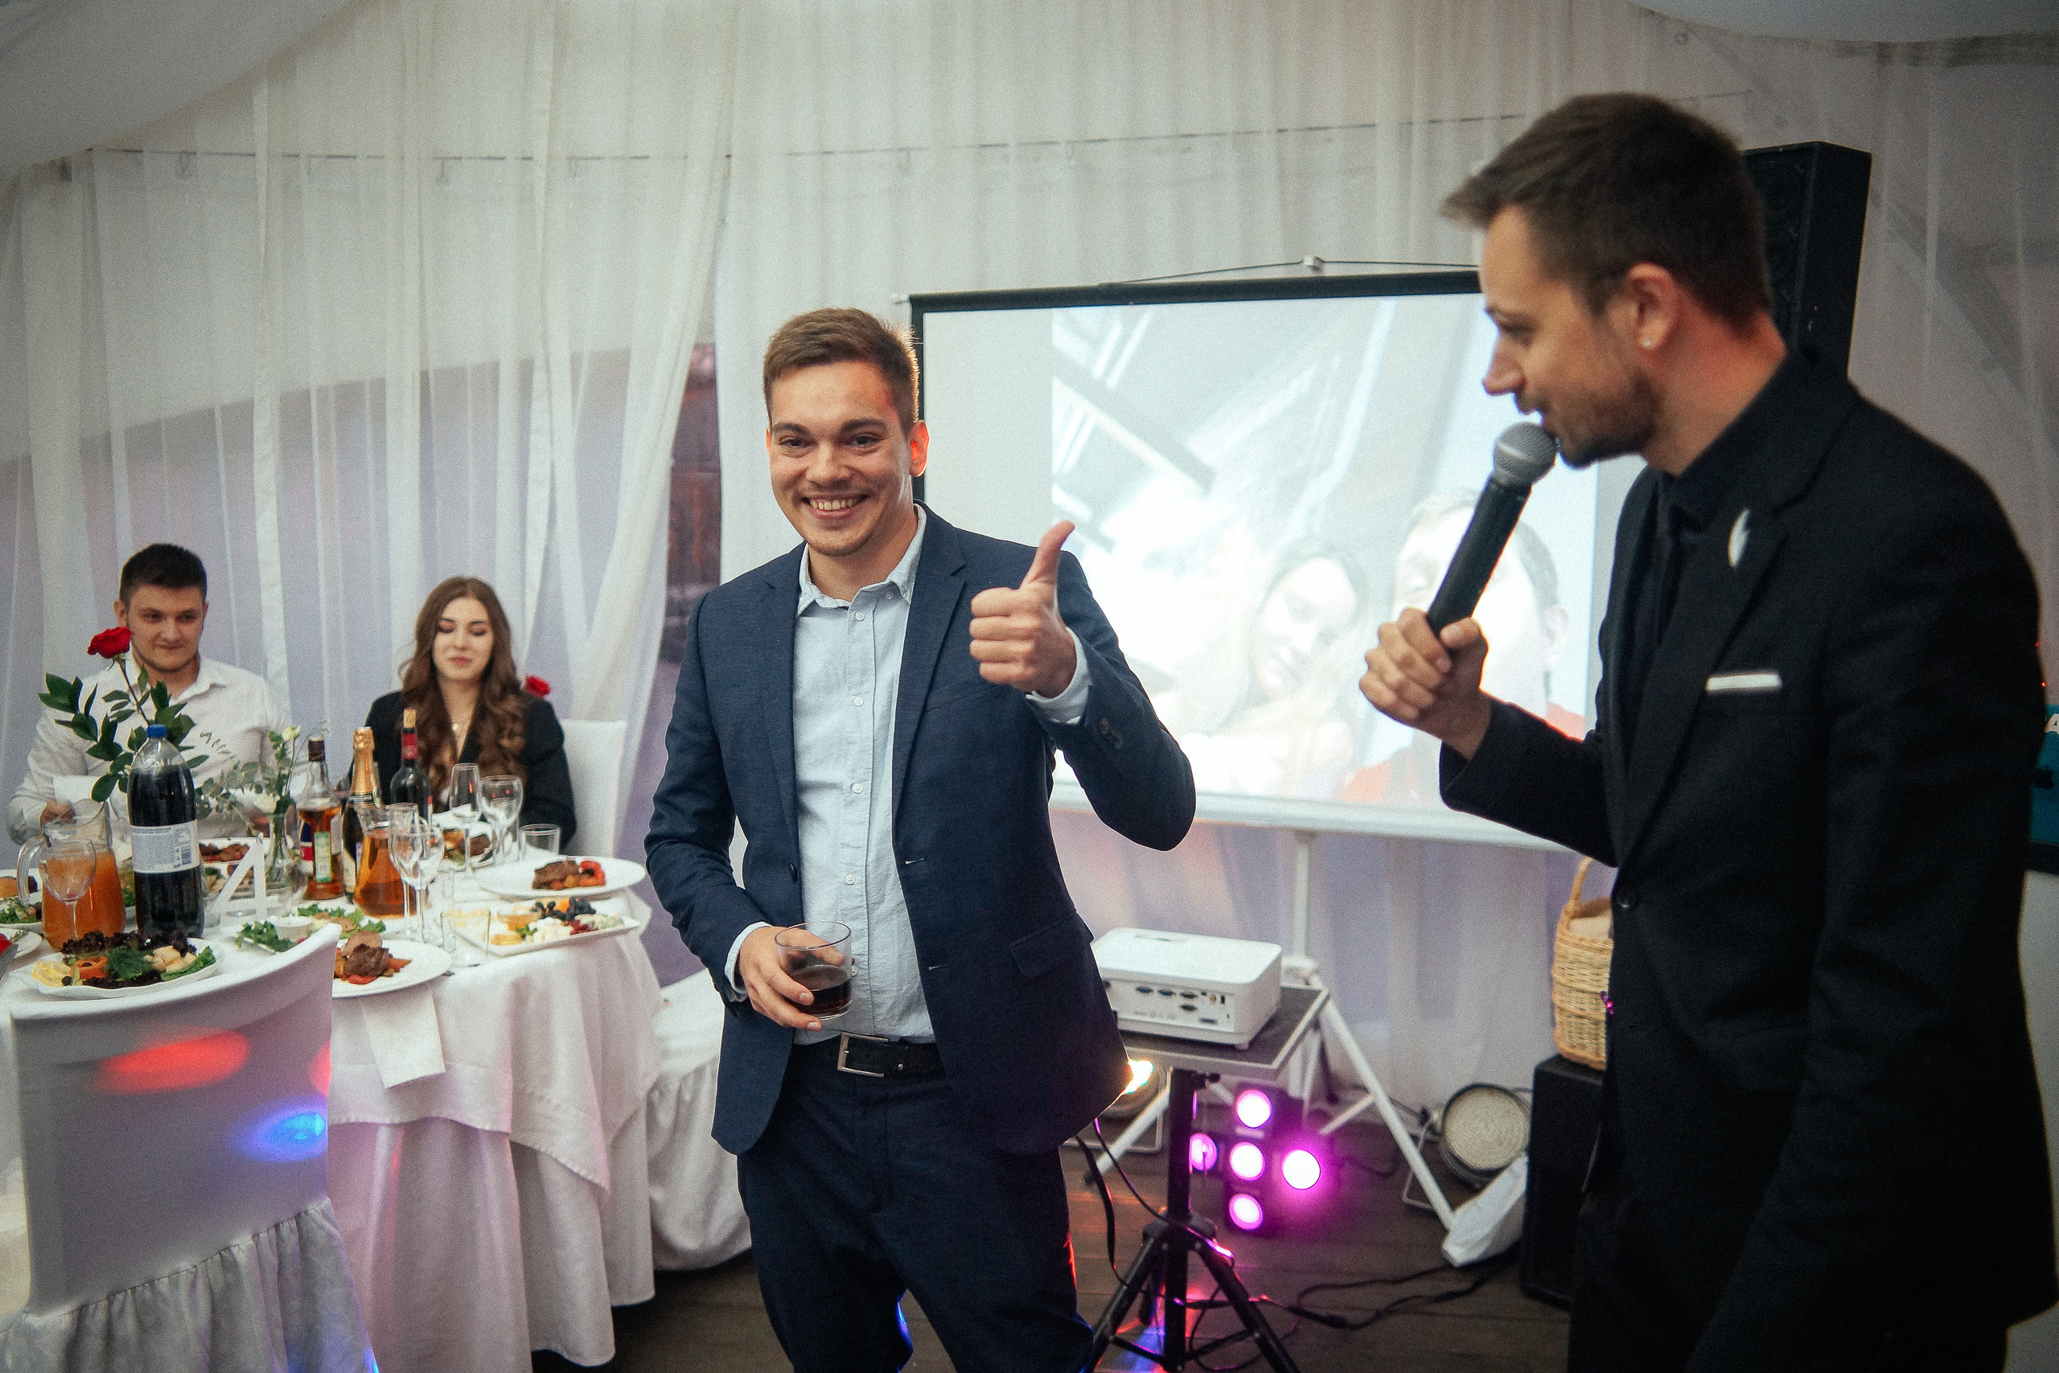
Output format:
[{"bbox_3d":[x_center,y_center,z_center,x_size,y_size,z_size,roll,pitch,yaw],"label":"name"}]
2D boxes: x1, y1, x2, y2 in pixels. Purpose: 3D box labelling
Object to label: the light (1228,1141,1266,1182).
[{"bbox_3d":[0.436,0.932,3.163,0.077,0.077,0.060,4,-6,21],"label":"light"}]

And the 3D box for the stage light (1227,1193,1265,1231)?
[{"bbox_3d":[0.440,1.036,3.201,0.077,0.077,0.060,4,10,21],"label":"stage light"}]

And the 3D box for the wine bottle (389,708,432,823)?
[{"bbox_3d":[-1.175,0.198,3.041,0.075,0.316,0.075,-2,9,-21],"label":"wine bottle"}]

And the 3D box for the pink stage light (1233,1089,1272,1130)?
[{"bbox_3d":[0.448,0.840,3.165,0.077,0.077,0.060,4,-20,21],"label":"pink stage light"}]

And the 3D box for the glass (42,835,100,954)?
[{"bbox_3d":[-1.453,0.314,2.426,0.082,0.185,0.082,1,9,0],"label":"glass"}]

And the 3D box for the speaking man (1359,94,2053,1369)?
[{"bbox_3d":[0.485,0.461,1.320,0.480,1.818,0.520,0,9,-5],"label":"speaking man"}]

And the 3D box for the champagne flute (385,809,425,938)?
[{"bbox_3d":[-1.030,0.307,2.649,0.063,0.220,0.063,-2,9,-21],"label":"champagne flute"}]

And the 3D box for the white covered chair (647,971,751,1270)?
[{"bbox_3d":[-0.667,0.620,3.243,0.430,0.950,0.520,8,11,38],"label":"white covered chair"}]

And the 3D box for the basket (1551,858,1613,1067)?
[{"bbox_3d":[1.199,0.510,3.033,0.300,0.410,0.220,8,11,37],"label":"basket"}]

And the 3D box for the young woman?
[{"bbox_3d":[-1.199,0.421,3.421,0.480,1.280,0.660,1,9,-2],"label":"young woman"}]

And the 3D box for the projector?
[{"bbox_3d":[0.253,0.503,2.699,0.305,0.105,0.232,4,9,20],"label":"projector"}]

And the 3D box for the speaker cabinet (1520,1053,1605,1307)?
[{"bbox_3d":[1.248,0.937,3.072,0.420,0.445,0.430,8,11,37],"label":"speaker cabinet"}]

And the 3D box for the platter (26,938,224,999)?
[{"bbox_3d":[-1.385,0.409,2.438,0.300,0.070,0.275,-4,10,-30],"label":"platter"}]

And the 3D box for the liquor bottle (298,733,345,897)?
[{"bbox_3d":[-1.206,0.215,2.724,0.080,0.290,0.080,1,9,0],"label":"liquor bottle"}]

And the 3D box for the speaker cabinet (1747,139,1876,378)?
[{"bbox_3d":[1.258,-0.561,2.679,0.230,0.620,0.160,-8,12,-41],"label":"speaker cabinet"}]

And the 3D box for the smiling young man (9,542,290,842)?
[{"bbox_3d":[-1.611,0.408,3.047,0.560,1.328,0.750,-4,10,-24],"label":"smiling young man"}]

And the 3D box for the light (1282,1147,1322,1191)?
[{"bbox_3d":[0.551,0.964,3.219,0.088,0.088,0.070,4,-1,19],"label":"light"}]

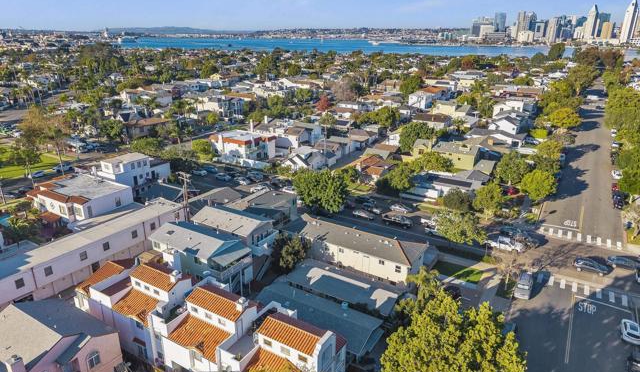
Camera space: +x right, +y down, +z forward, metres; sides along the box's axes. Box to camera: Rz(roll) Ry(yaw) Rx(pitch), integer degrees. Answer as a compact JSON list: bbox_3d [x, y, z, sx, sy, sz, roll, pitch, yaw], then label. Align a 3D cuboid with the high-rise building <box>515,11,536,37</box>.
[{"bbox_3d":[988.183,-767.329,2133.609,65.000,142.000,45.000,0,19,0],"label":"high-rise building"}]

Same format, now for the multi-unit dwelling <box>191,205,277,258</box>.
[{"bbox_3d":[-14.334,7.901,75.099,14.463,6.675,6.979,12,22,29],"label":"multi-unit dwelling"}]

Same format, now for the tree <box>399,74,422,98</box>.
[{"bbox_3d":[46.811,-49.879,227.273,12.040,13.090,12.040,4,19,11],"label":"tree"}]

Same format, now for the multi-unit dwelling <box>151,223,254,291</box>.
[{"bbox_3d":[-16.992,10.026,64.919,15.600,6.600,8.300,11,22,29],"label":"multi-unit dwelling"}]

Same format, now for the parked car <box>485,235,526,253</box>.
[{"bbox_3d":[32.326,9.934,78.040,5.650,1.820,1.950,12,22,29],"label":"parked car"}]

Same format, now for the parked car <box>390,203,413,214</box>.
[{"bbox_3d":[15.837,4.161,87.294,4.500,1.450,1.800,10,21,26],"label":"parked car"}]

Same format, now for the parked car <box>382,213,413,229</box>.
[{"bbox_3d":[15.376,6.588,87.243,5.600,1.820,1.950,12,22,29],"label":"parked car"}]

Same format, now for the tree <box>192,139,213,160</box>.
[{"bbox_3d":[-32.982,-10.377,124.355,5.700,6.300,5.700,0,19,0],"label":"tree"}]

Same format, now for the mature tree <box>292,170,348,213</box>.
[{"bbox_3d":[-0.063,1.914,80.523,9.500,9.881,9.500,0,19,0],"label":"mature tree"}]

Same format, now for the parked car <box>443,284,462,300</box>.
[{"bbox_3d":[16.448,14.014,58.677,4.600,1.500,1.850,11,22,29],"label":"parked car"}]

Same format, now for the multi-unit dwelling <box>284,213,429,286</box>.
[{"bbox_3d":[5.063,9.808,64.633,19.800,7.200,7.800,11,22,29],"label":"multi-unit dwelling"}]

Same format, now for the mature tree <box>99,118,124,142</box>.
[{"bbox_3d":[-67.328,-17.911,142.144,8.010,7.140,8.010,-9,21,-24],"label":"mature tree"}]

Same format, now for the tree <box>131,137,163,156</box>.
[{"bbox_3d":[-48.092,-10.615,122.522,7.500,5.394,7.500,0,19,0],"label":"tree"}]

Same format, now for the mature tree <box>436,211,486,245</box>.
[{"bbox_3d":[24.707,7.990,75.096,8.597,7.282,8.597,12,22,29],"label":"mature tree"}]

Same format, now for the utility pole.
[{"bbox_3d":[-23.877,3.478,79.579,2.933,11.935,0.506,12,22,29],"label":"utility pole"}]

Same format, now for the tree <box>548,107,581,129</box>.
[{"bbox_3d":[87.663,-23.797,159.476,11.200,8.700,11.200,11,22,29],"label":"tree"}]

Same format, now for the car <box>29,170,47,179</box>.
[{"bbox_3d":[-67.898,-2.711,106.636,1.800,1.450,4.500,11,22,29],"label":"car"}]

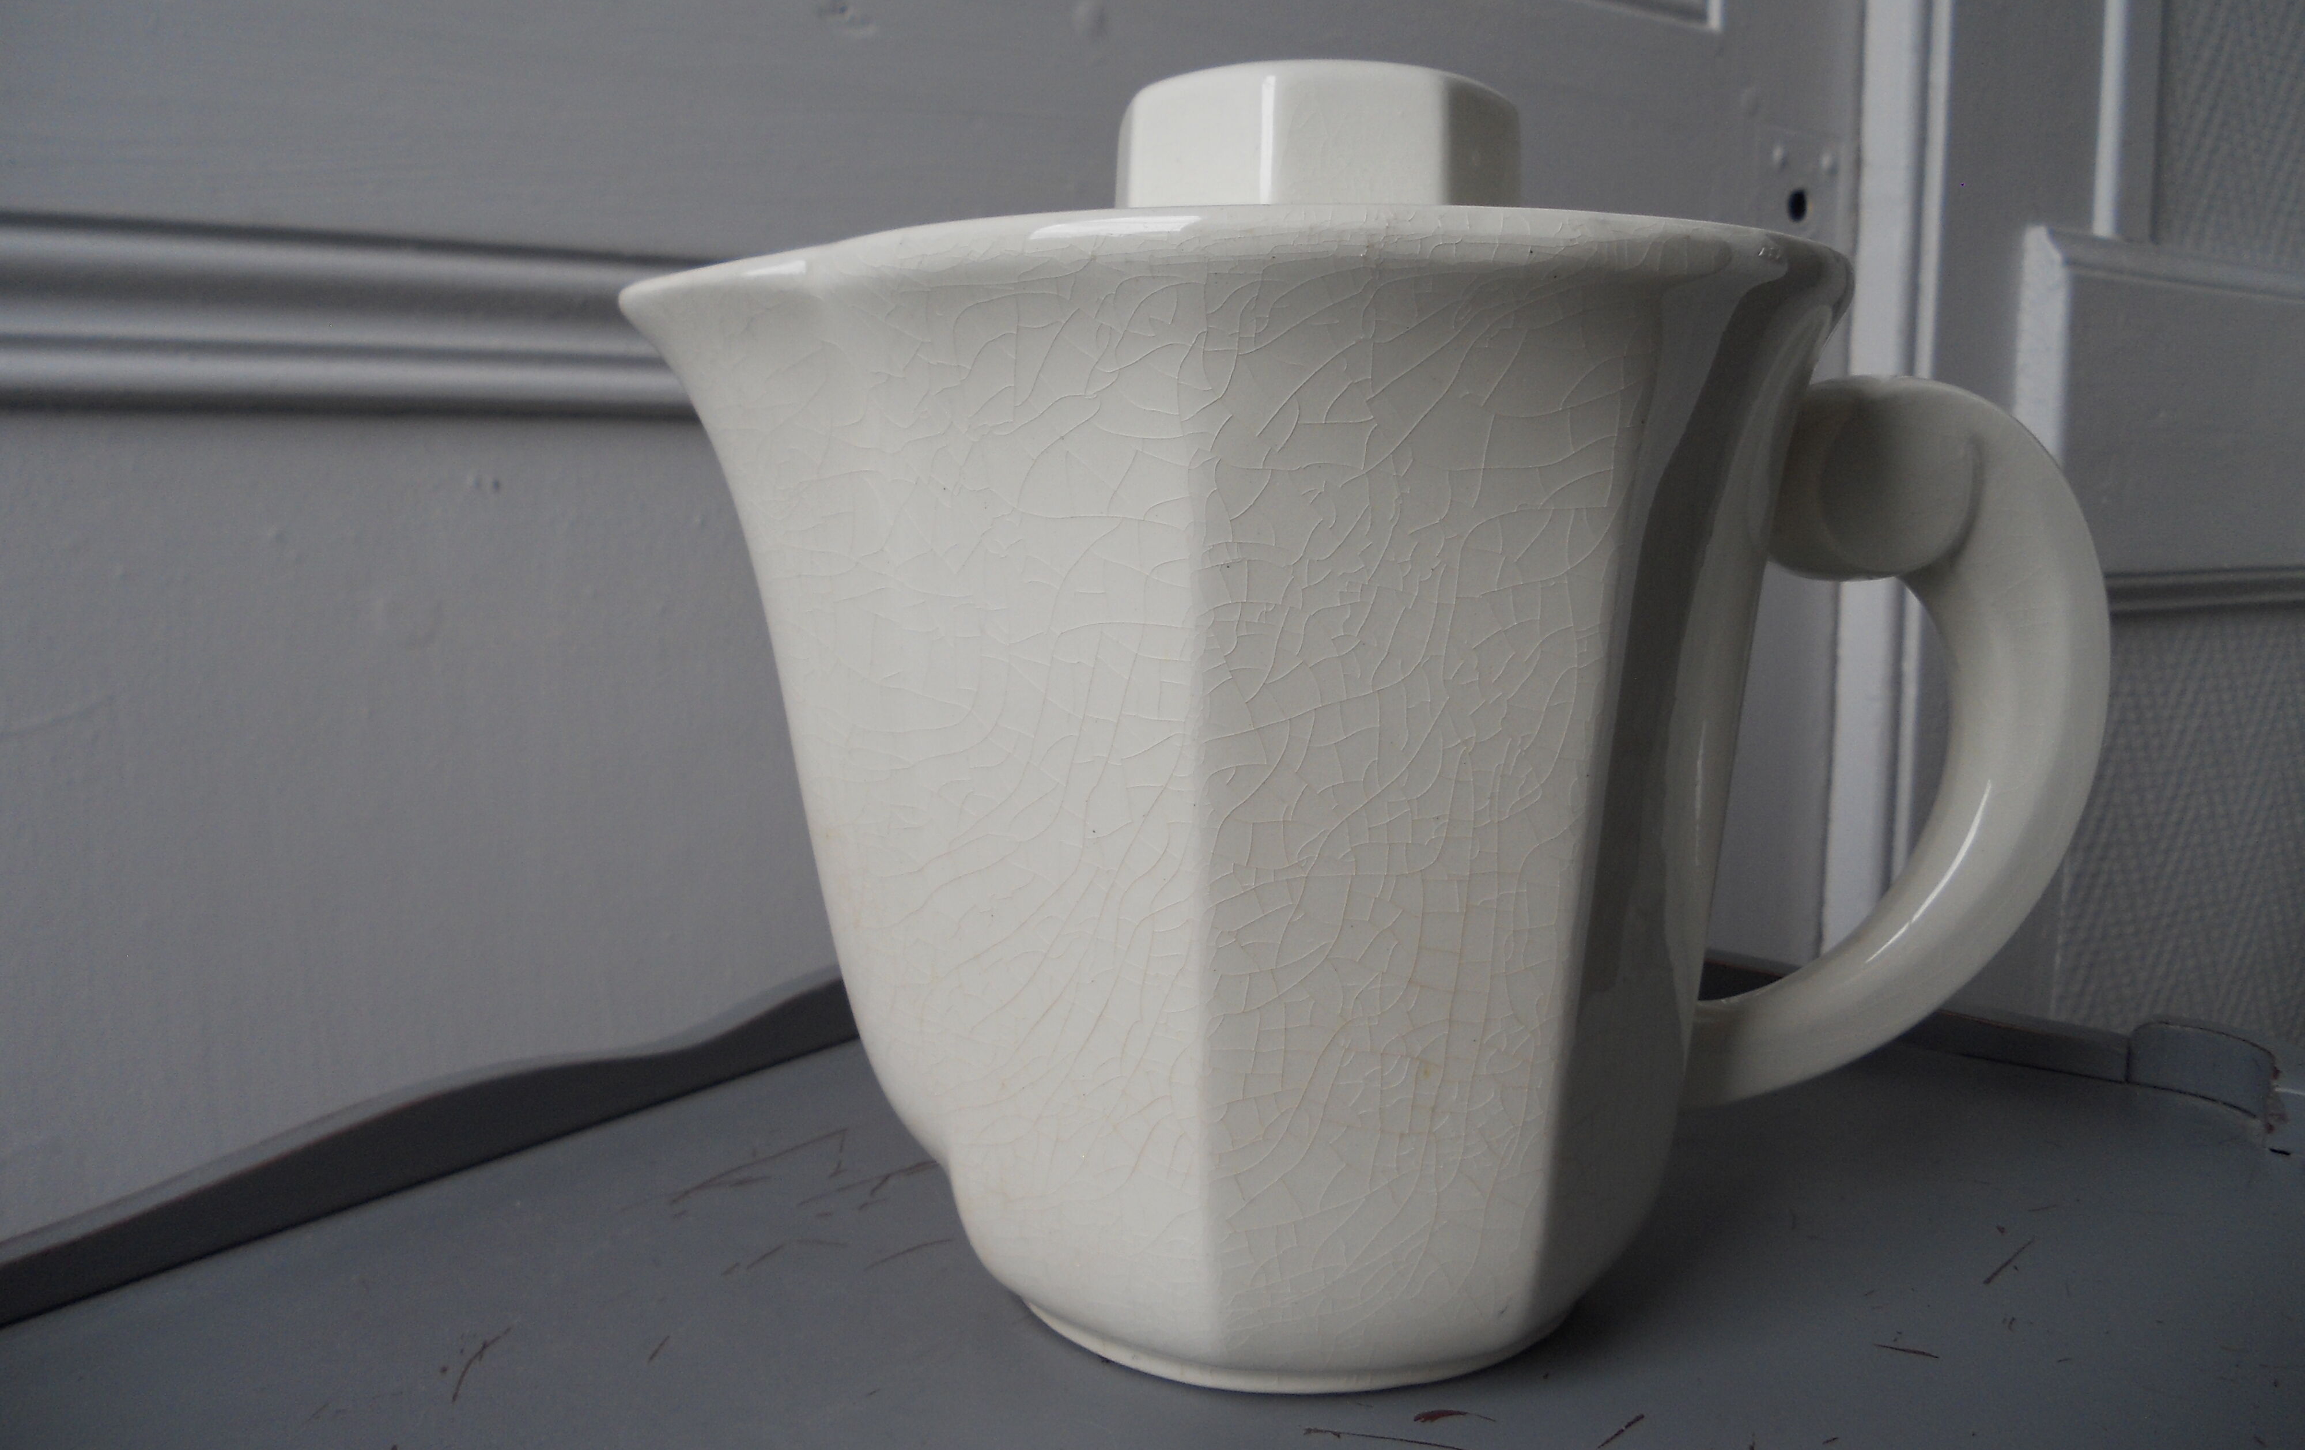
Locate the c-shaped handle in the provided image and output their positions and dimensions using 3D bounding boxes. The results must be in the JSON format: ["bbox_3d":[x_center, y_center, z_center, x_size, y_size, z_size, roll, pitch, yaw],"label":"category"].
[{"bbox_3d":[0.111,0.003,0.276,0.073,0.112,0.025,-1,8,-7],"label":"c-shaped handle"}]

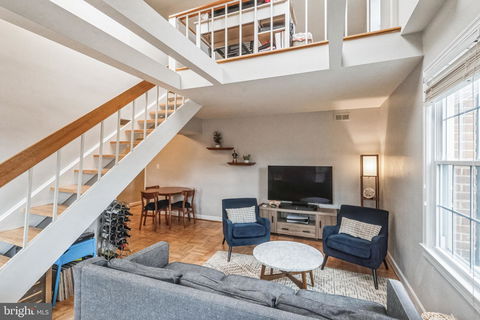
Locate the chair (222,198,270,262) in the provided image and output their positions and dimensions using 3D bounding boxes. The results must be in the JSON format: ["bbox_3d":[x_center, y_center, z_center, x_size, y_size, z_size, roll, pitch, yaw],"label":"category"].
[{"bbox_3d":[0.101,1.096,3.524,0.679,0.788,0.715,1,0,-14],"label":"chair"}]

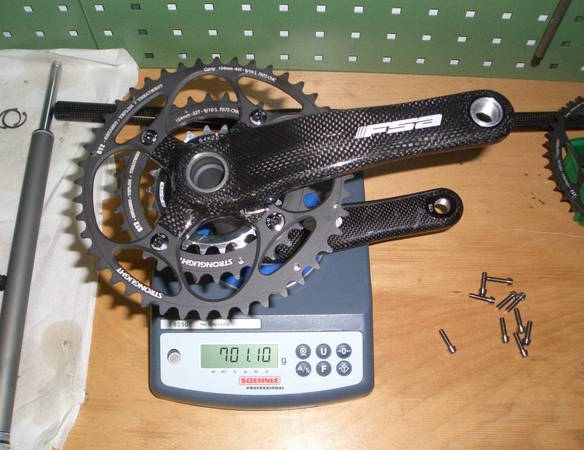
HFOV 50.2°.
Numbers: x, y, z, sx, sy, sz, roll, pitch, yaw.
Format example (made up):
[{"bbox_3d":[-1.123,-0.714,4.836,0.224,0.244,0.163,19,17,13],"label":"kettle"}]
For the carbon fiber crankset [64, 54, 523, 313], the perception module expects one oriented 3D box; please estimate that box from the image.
[{"bbox_3d":[0.001,-0.020,0.455,0.284,0.180,0.183,-10,71,0],"label":"carbon fiber crankset"}]

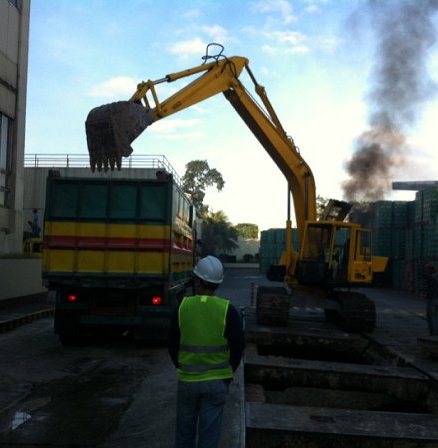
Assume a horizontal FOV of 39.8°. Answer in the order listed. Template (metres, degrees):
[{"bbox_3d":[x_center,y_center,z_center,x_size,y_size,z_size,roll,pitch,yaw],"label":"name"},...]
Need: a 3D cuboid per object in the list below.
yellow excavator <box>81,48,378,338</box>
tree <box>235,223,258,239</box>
[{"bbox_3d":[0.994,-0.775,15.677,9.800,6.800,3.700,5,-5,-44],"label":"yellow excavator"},{"bbox_3d":[4.508,3.485,99.974,5.200,7.000,5.200,1,-3,0],"label":"tree"}]

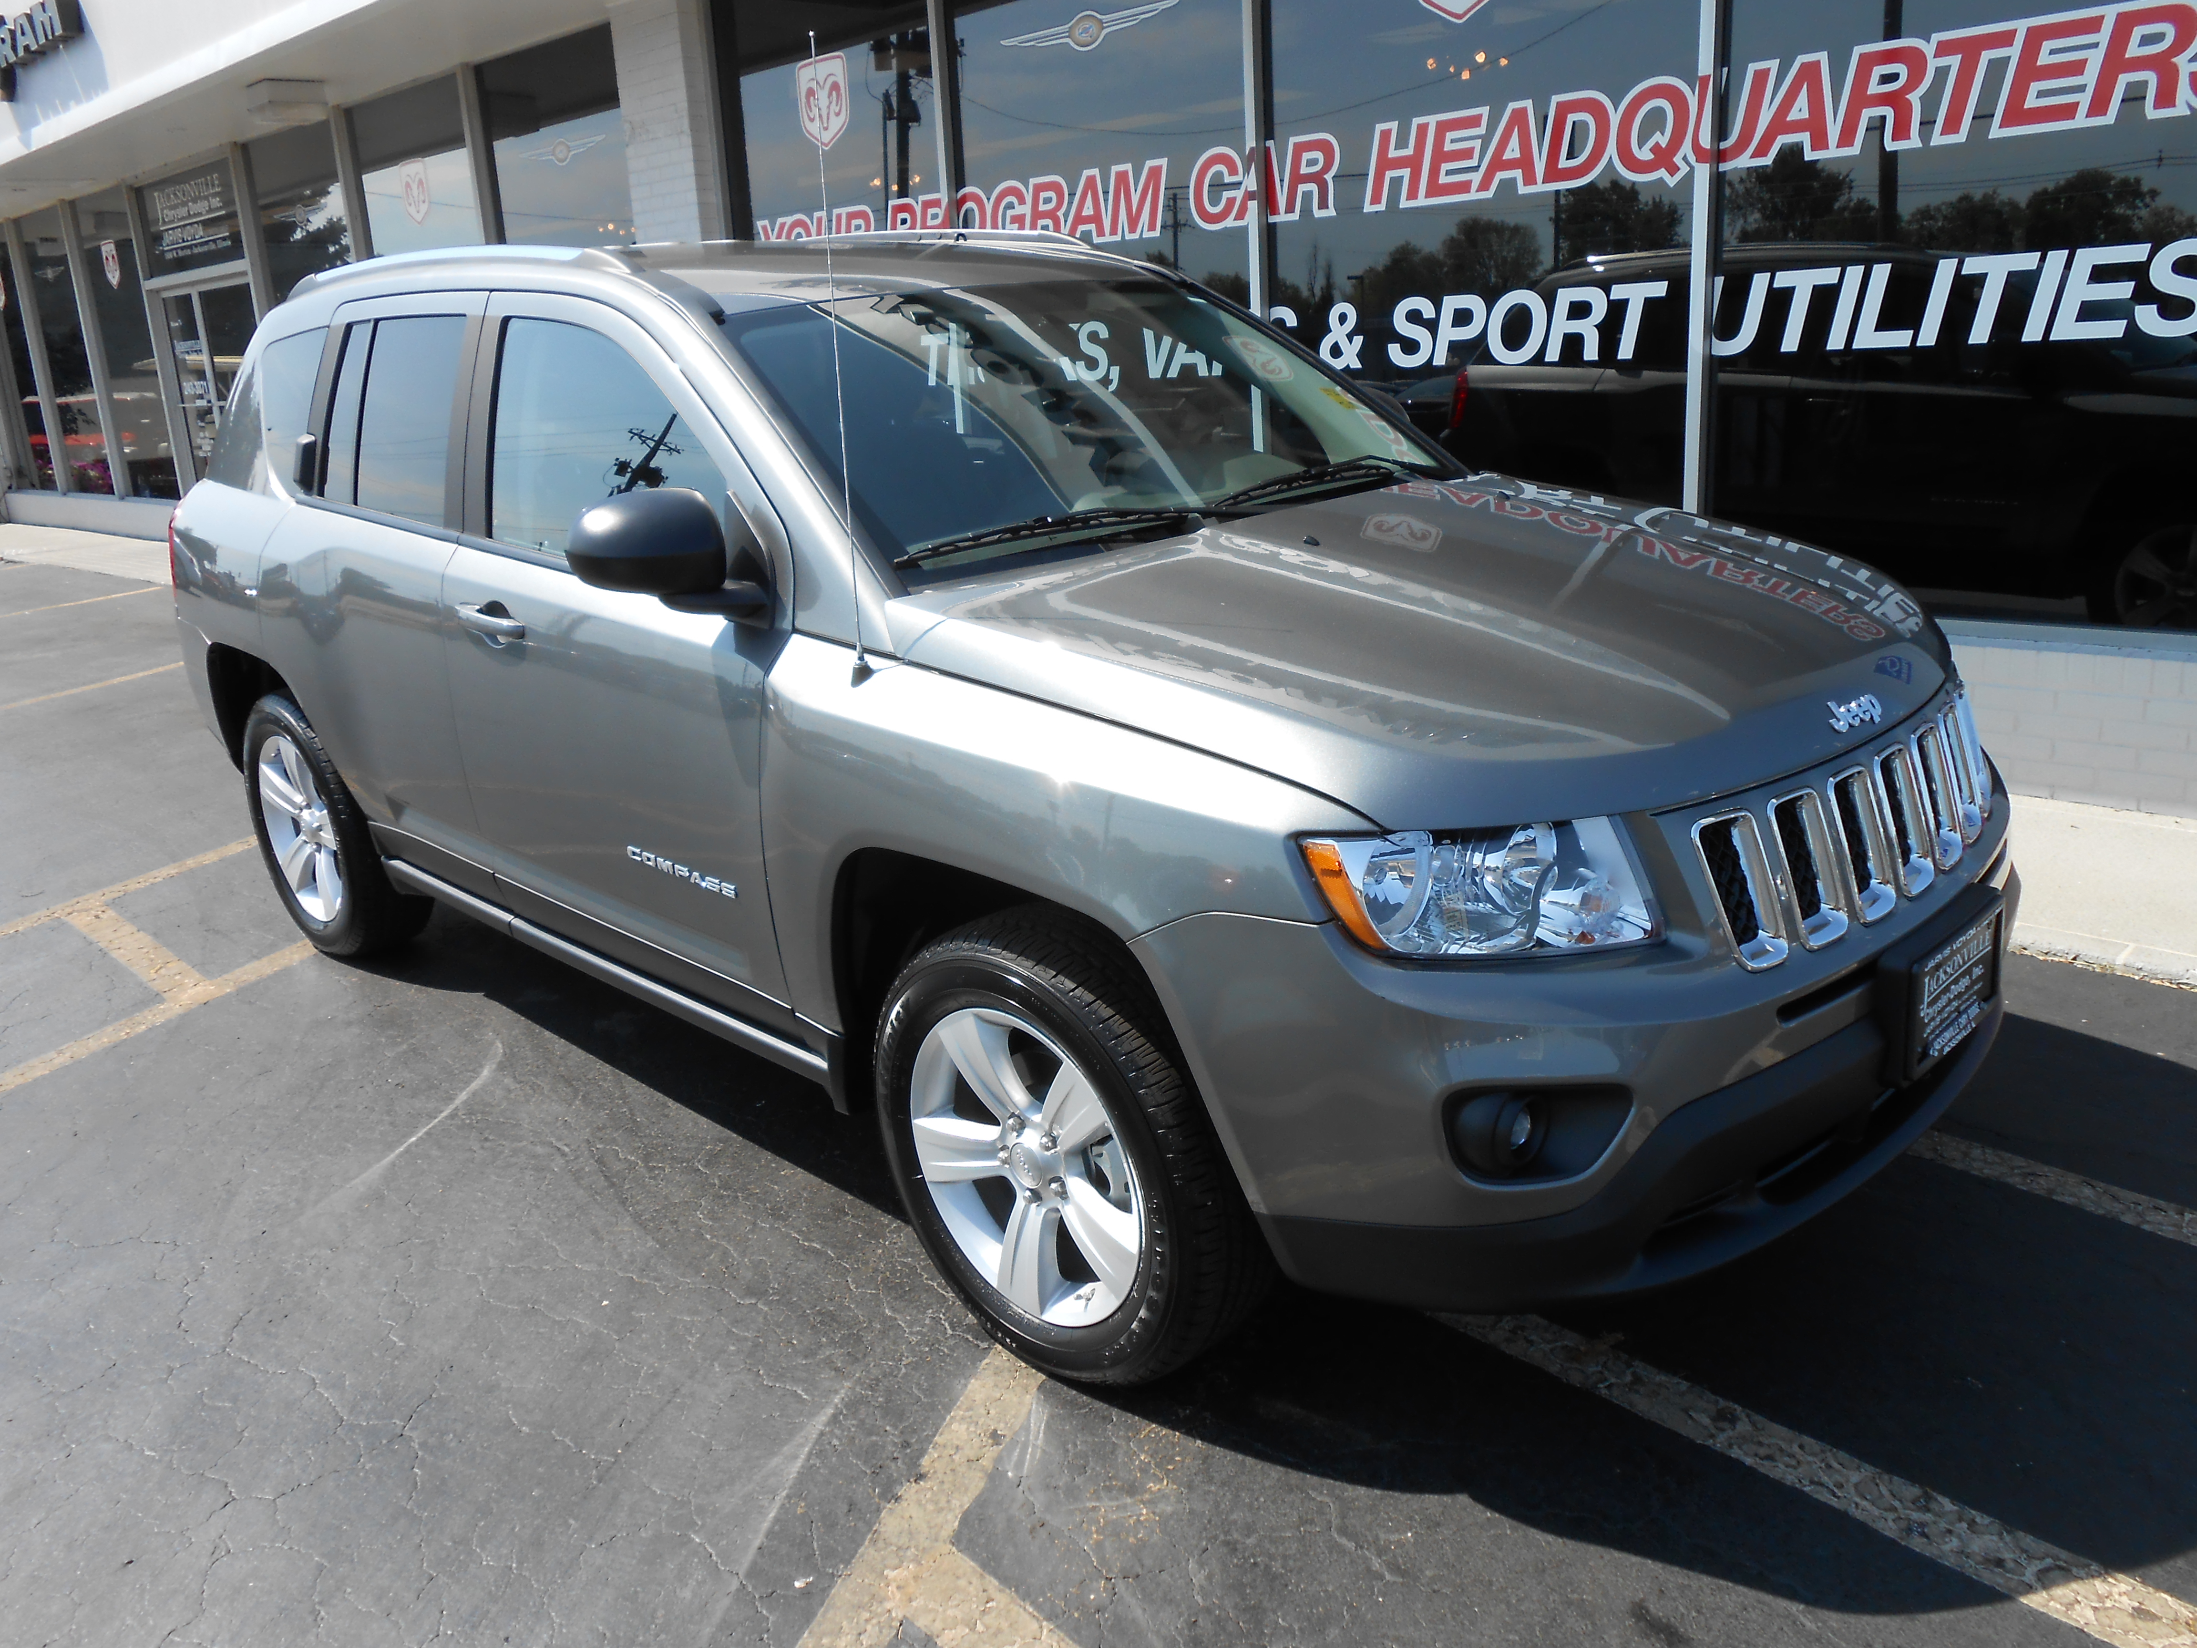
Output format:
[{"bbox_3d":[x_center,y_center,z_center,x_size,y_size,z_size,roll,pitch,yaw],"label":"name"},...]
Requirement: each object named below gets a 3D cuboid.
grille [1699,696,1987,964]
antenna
[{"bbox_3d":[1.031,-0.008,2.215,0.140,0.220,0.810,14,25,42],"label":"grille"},{"bbox_3d":[-0.361,-0.626,2.275,0.030,0.862,0.030,11,18,43],"label":"antenna"}]

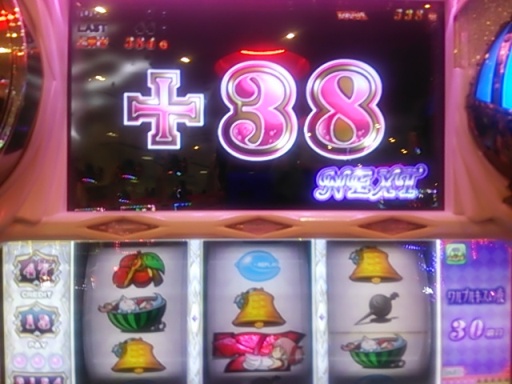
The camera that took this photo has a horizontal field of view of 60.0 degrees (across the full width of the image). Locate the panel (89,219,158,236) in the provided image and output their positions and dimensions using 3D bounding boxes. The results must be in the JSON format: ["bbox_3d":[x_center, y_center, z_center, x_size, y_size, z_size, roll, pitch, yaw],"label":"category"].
[{"bbox_3d":[-0.109,0.029,0.363,0.059,0.015,0.010,0,3,-4],"label":"panel"}]

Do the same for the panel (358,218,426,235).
[{"bbox_3d":[0.117,0.029,0.378,0.059,0.015,0.010,0,3,-4],"label":"panel"}]

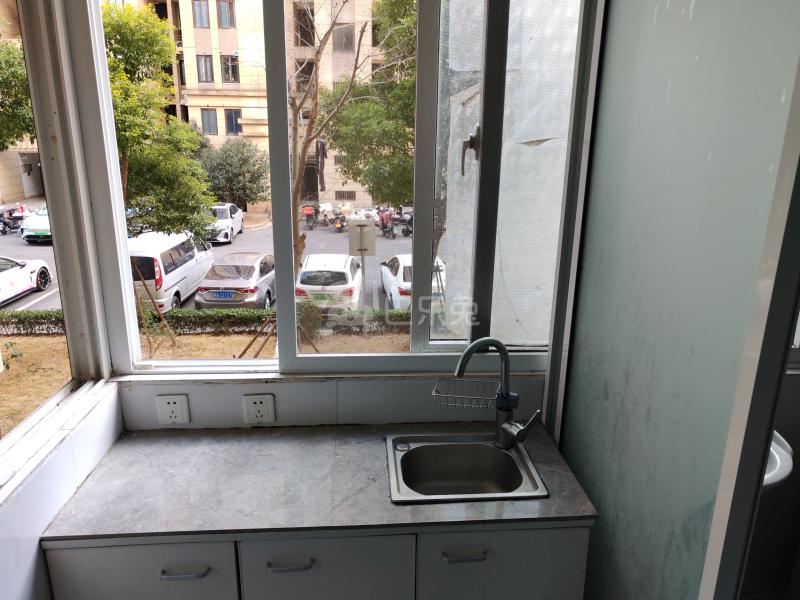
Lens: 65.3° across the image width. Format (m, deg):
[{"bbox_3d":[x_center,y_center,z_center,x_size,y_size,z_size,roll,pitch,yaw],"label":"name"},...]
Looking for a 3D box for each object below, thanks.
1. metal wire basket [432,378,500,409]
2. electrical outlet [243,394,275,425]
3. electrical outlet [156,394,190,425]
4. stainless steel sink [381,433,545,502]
[{"bbox_3d":[0.187,0.267,1.753,0.176,0.040,0.115,3,17,9],"label":"metal wire basket"},{"bbox_3d":[-0.403,0.312,1.797,0.086,0.086,0.011,-1,16,-4],"label":"electrical outlet"},{"bbox_3d":[-0.642,0.309,1.777,0.086,0.086,0.011,-1,16,-4],"label":"electrical outlet"},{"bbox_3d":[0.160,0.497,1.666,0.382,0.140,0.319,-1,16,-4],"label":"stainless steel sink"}]

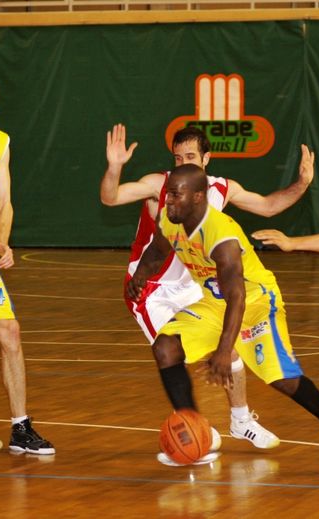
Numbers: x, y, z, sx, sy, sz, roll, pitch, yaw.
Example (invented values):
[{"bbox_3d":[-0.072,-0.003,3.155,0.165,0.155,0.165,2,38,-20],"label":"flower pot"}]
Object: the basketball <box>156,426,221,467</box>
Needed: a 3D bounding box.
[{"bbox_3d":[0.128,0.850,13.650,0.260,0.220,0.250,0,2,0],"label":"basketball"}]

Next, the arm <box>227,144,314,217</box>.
[{"bbox_3d":[0.555,-0.395,14.660,0.460,0.360,0.180,1,3,31],"label":"arm"}]

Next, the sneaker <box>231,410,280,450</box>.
[{"bbox_3d":[0.481,0.855,14.700,0.290,0.150,0.110,8,6,36],"label":"sneaker"}]

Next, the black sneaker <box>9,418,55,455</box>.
[{"bbox_3d":[-0.647,0.899,14.930,0.115,0.160,0.310,-1,3,-34],"label":"black sneaker"}]

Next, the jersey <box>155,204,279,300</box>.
[{"bbox_3d":[0.275,-0.028,13.680,0.420,0.570,0.260,2,43,41],"label":"jersey"}]

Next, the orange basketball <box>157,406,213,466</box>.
[{"bbox_3d":[0.120,0.814,13.420,0.243,0.243,0.243,0,2,0],"label":"orange basketball"}]

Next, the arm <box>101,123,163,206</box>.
[{"bbox_3d":[-0.141,-0.478,14.750,0.320,0.440,0.240,0,2,-6],"label":"arm"}]

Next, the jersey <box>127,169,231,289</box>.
[{"bbox_3d":[0.096,-0.142,14.850,0.450,0.570,0.280,8,7,-17],"label":"jersey"}]

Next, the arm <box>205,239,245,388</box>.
[{"bbox_3d":[0.305,0.253,13.750,0.170,0.700,0.210,1,2,30],"label":"arm"}]

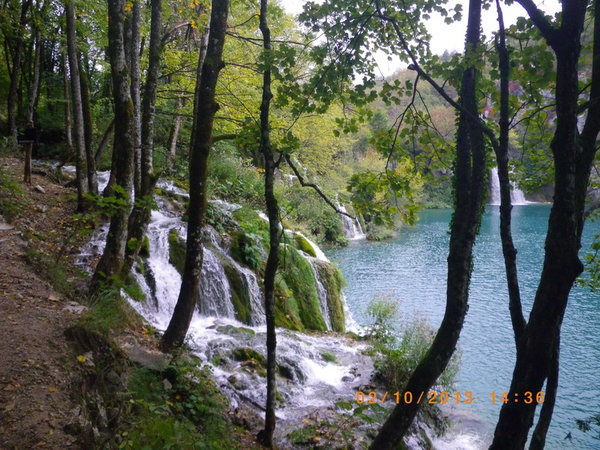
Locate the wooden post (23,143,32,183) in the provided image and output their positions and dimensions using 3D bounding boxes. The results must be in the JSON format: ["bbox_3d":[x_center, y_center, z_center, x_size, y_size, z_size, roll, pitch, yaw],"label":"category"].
[{"bbox_3d":[-6.315,-1.440,11.279,0.158,0.950,0.158,1,3,-29],"label":"wooden post"}]

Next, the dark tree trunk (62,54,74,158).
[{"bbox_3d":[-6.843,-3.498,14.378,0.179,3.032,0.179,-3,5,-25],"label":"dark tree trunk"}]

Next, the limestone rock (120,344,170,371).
[{"bbox_3d":[-1.353,1.160,4.250,0.440,0.180,0.300,-1,4,-18],"label":"limestone rock"}]

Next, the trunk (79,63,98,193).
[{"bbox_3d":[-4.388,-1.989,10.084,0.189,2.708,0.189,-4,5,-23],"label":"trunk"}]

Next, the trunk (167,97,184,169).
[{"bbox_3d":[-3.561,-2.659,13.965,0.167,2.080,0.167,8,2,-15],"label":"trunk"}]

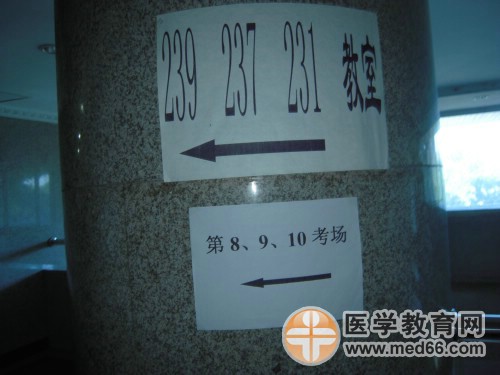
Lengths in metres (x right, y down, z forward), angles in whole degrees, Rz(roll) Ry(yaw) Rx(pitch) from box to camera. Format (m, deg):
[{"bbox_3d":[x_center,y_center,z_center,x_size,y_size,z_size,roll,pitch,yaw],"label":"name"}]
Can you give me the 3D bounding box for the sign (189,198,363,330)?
[{"bbox_3d":[0.050,0.131,0.696,0.293,0.210,0.022,-4,-1,-4],"label":"sign"}]

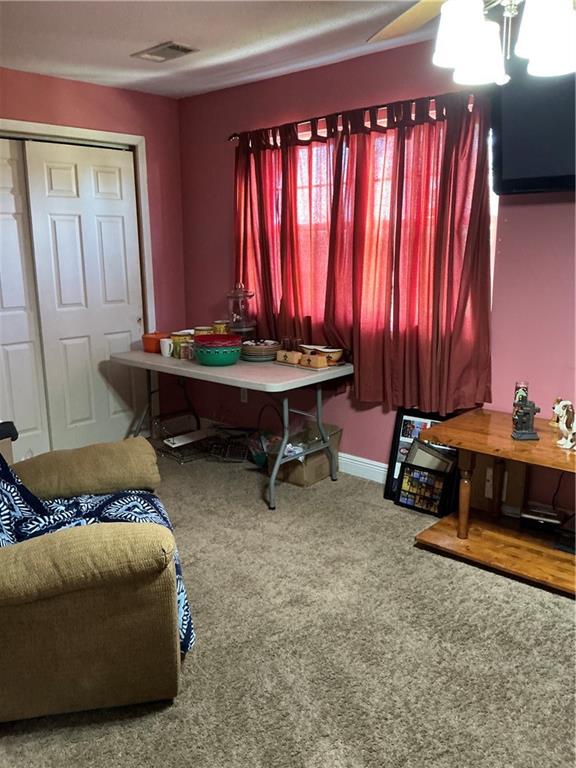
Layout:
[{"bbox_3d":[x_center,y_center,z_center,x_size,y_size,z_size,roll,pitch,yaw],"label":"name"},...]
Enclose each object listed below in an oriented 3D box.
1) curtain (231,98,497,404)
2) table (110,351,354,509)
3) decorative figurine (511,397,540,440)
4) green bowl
[{"bbox_3d":[0.348,-0.703,3.617,1.780,1.630,0.150,11,18,41],"label":"curtain"},{"bbox_3d":[-0.391,0.197,4.036,1.510,0.737,0.765,11,18,41],"label":"table"},{"bbox_3d":[1.102,0.156,2.881,0.113,0.197,0.078,0,13,3],"label":"decorative figurine"},{"bbox_3d":[-0.423,-0.183,3.764,0.278,0.128,0.278,-1,13,0],"label":"green bowl"}]

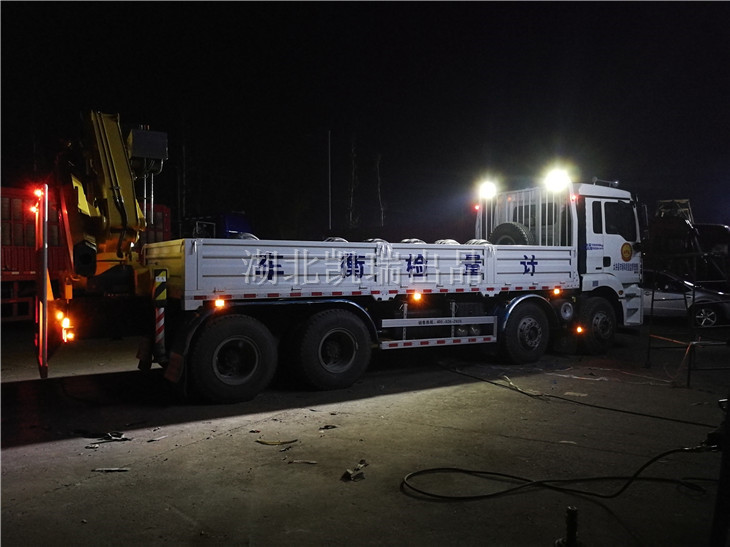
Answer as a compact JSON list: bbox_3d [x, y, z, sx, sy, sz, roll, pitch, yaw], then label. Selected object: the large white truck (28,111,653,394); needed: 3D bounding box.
[{"bbox_3d":[0.426,-0.293,9.513,10.282,3.666,2.525,-1,0,-31],"label":"large white truck"}]

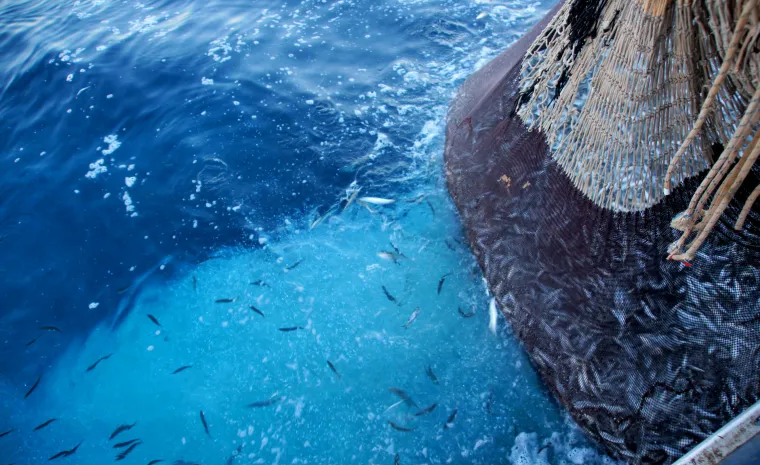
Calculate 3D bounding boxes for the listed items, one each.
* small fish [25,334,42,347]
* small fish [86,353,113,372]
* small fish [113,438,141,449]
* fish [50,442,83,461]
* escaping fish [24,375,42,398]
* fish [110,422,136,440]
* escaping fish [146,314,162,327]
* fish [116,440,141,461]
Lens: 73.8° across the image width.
[{"bbox_3d":[-3.060,0.954,4.471,0.033,0.042,0.200,26,48,26],"label":"small fish"},{"bbox_3d":[-1.549,0.722,2.797,0.021,0.031,0.162,29,49,29],"label":"small fish"},{"bbox_3d":[-1.891,1.574,3.781,0.215,0.045,0.035,-13,44,-14],"label":"small fish"},{"bbox_3d":[-1.491,1.036,2.406,0.166,0.032,0.022,-28,48,-28],"label":"fish"},{"bbox_3d":[-2.833,1.256,4.135,0.037,0.047,0.225,5,42,5],"label":"escaping fish"},{"bbox_3d":[-1.957,1.510,3.853,0.222,0.047,0.037,-33,52,-31],"label":"fish"},{"bbox_3d":[-2.064,0.805,4.635,0.231,0.049,0.038,26,48,26],"label":"escaping fish"},{"bbox_3d":[-1.848,1.612,3.740,0.218,0.046,0.036,-31,51,-30],"label":"fish"}]

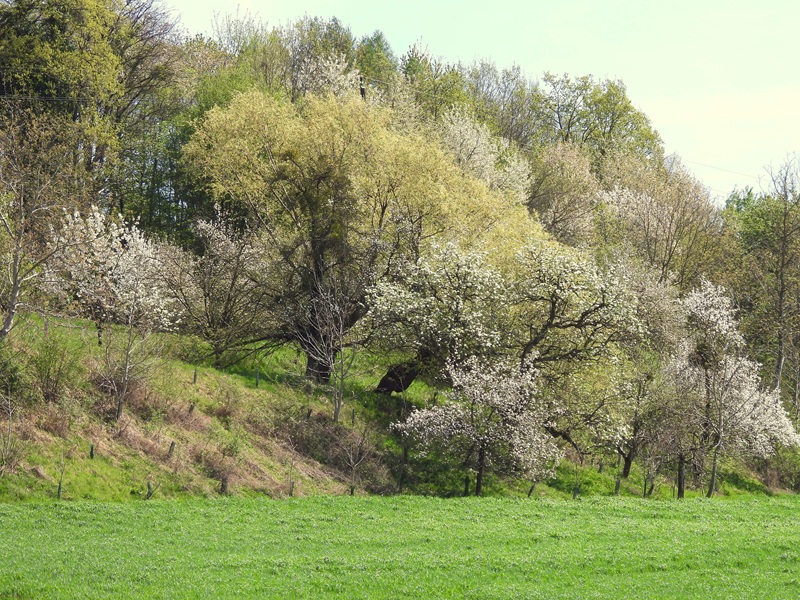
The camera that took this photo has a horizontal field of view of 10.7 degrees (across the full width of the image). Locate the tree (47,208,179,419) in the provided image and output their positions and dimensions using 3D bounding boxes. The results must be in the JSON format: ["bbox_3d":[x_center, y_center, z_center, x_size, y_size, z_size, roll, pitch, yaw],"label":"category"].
[{"bbox_3d":[-13.650,0.641,203.000,6.267,9.971,5.954,0,-2,0],"label":"tree"}]

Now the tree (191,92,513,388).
[{"bbox_3d":[-2.278,-2.973,205.000,16.302,14.145,13.857,0,-2,0],"label":"tree"}]

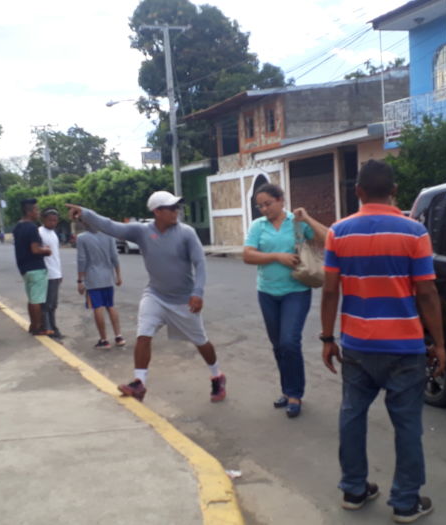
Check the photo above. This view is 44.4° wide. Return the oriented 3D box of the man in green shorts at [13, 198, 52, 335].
[{"bbox_3d":[-2.460,0.045,6.995,0.450,1.700,0.500,-5,4,-22],"label":"man in green shorts"}]

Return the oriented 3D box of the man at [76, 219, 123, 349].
[{"bbox_3d":[-1.481,0.186,6.530,0.560,1.650,0.420,-5,4,-24],"label":"man"}]

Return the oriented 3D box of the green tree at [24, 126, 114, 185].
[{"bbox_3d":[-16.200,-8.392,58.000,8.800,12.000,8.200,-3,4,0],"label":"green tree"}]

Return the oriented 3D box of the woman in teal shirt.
[{"bbox_3d":[0.465,0.270,3.907,0.580,1.630,0.450,-2,4,12],"label":"woman in teal shirt"}]

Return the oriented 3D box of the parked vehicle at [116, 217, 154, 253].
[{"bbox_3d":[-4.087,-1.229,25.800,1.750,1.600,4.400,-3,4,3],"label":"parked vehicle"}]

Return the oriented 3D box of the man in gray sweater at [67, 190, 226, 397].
[{"bbox_3d":[-0.582,0.265,4.330,1.280,1.680,0.550,-3,4,9],"label":"man in gray sweater"}]

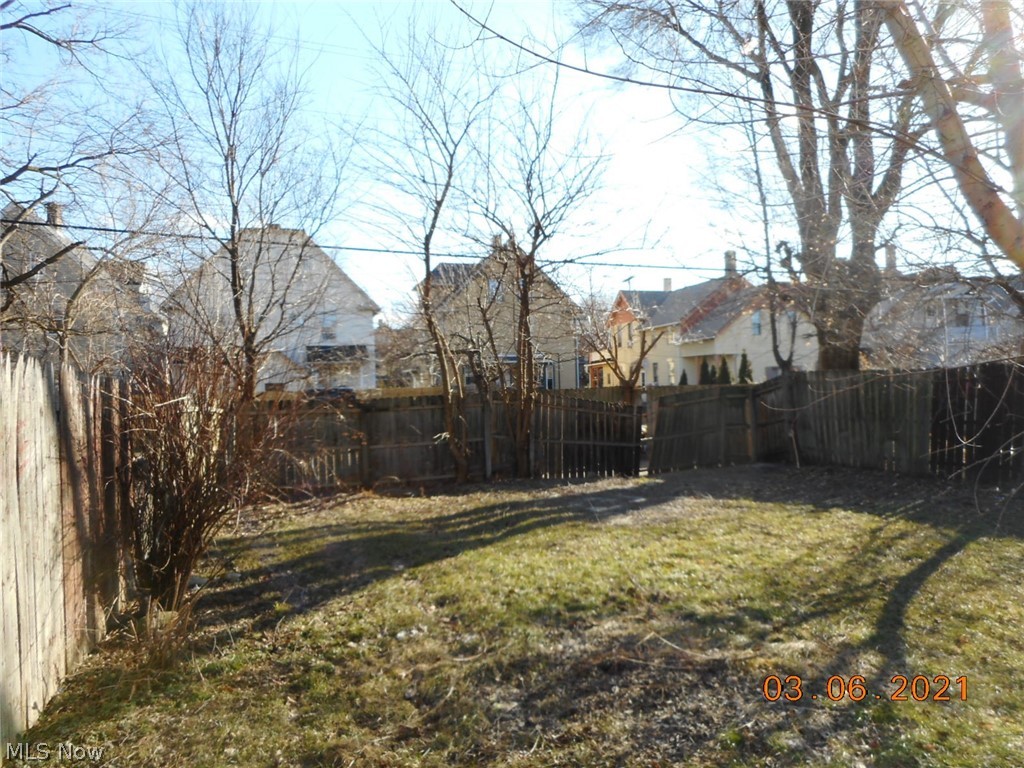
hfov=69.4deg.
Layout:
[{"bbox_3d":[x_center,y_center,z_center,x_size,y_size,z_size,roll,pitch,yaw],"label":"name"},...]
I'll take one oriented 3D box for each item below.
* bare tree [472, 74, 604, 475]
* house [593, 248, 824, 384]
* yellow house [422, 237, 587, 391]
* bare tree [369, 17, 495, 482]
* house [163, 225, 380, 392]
[{"bbox_3d":[0.645,-2.291,16.304,2.750,8.600,2.600,-2,-1,0],"label":"bare tree"},{"bbox_3d":[12.782,-2.618,47.130,8.300,9.400,12.000,-2,-1,-18],"label":"house"},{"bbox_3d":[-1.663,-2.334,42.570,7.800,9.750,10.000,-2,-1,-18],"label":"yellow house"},{"bbox_3d":[-1.483,-2.752,15.617,2.500,9.600,2.500,-2,-1,0],"label":"bare tree"},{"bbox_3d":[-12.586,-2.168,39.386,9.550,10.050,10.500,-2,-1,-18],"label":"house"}]

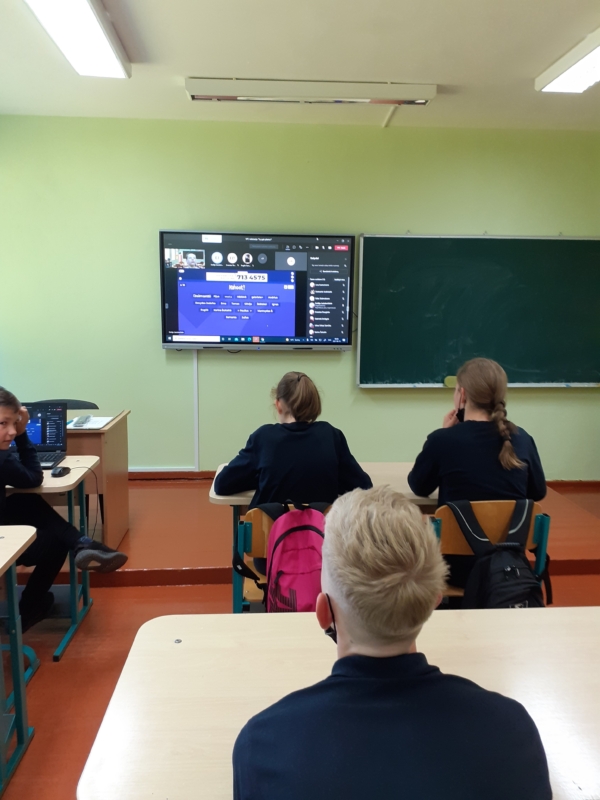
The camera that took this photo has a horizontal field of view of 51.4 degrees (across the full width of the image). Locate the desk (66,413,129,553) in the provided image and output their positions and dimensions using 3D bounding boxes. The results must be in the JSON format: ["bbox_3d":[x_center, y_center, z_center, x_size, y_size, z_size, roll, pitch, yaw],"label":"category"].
[{"bbox_3d":[-1.642,0.493,3.584,1.220,0.760,0.650,0,8,-3],"label":"desk"}]

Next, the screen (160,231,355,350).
[{"bbox_3d":[-0.317,-0.830,4.821,1.490,0.895,0.090,0,8,-4],"label":"screen"}]

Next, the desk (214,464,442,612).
[{"bbox_3d":[0.267,0.719,2.758,1.280,0.760,0.580,0,8,-3],"label":"desk"}]

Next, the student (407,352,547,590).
[{"bbox_3d":[0.670,0.485,2.500,0.520,1.305,0.620,0,8,-3],"label":"student"}]

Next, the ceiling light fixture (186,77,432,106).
[{"bbox_3d":[0.077,-1.969,4.010,1.570,0.070,0.220,0,8,-4],"label":"ceiling light fixture"}]

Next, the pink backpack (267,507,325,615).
[{"bbox_3d":[0.022,0.592,2.092,0.275,0.460,0.200,0,8,-3],"label":"pink backpack"}]

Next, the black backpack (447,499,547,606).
[{"bbox_3d":[0.663,0.645,2.138,0.330,0.520,0.220,0,8,-3],"label":"black backpack"}]

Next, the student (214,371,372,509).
[{"bbox_3d":[-0.031,0.504,2.502,0.600,1.255,0.640,0,8,-3],"label":"student"}]

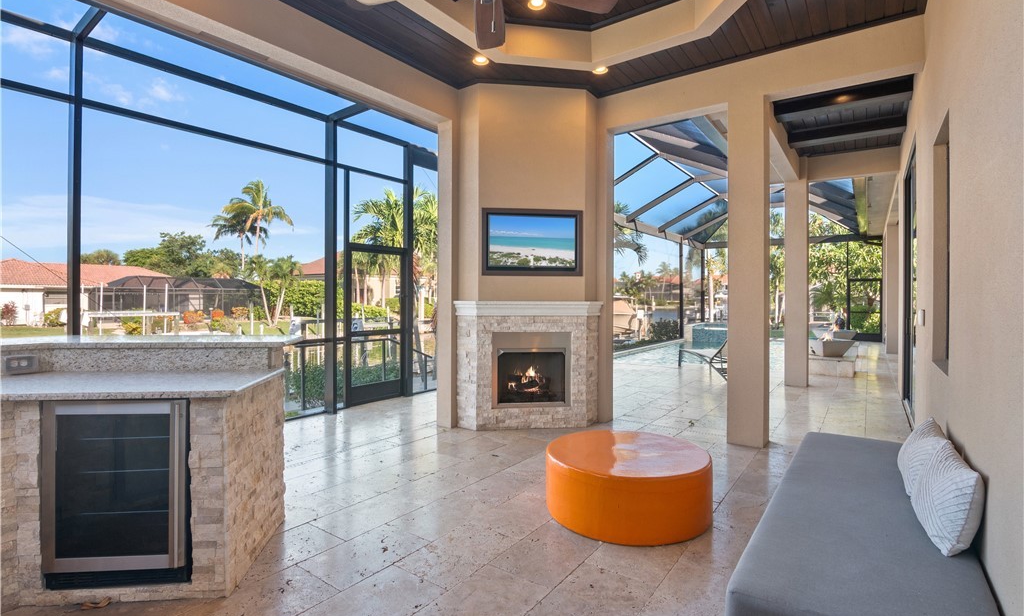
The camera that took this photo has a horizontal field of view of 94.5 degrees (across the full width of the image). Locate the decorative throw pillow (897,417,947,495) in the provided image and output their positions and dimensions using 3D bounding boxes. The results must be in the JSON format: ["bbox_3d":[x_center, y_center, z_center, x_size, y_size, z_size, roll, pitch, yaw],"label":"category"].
[{"bbox_3d":[2.408,0.850,2.775,0.150,0.380,0.530,14,8,32],"label":"decorative throw pillow"}]

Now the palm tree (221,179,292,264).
[{"bbox_3d":[-25.900,-5.750,48.007,7.400,14.300,7.400,0,0,0],"label":"palm tree"}]

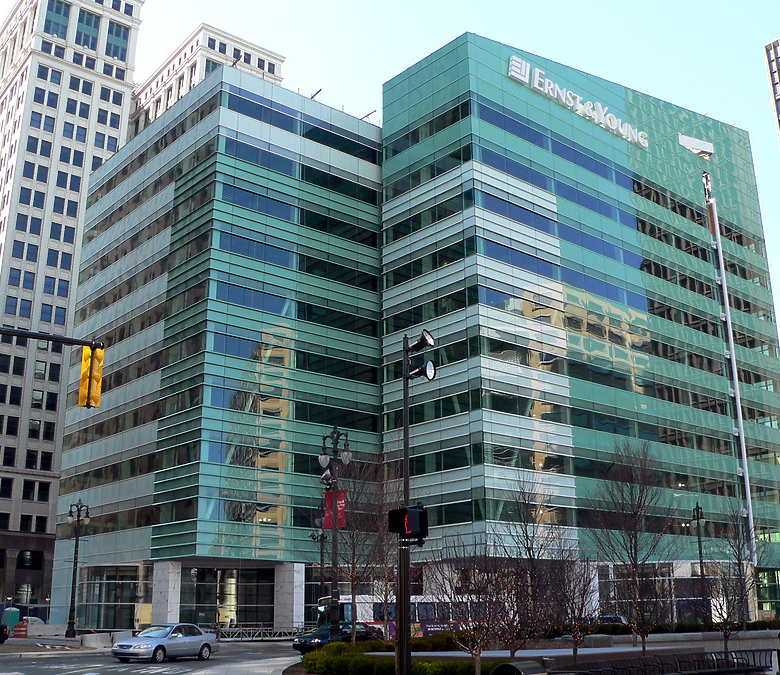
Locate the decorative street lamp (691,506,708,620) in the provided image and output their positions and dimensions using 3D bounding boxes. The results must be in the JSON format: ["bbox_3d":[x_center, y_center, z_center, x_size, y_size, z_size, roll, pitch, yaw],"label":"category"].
[{"bbox_3d":[22.360,16.483,67.080,0.650,9.500,1.250,9,-20,-29],"label":"decorative street lamp"}]

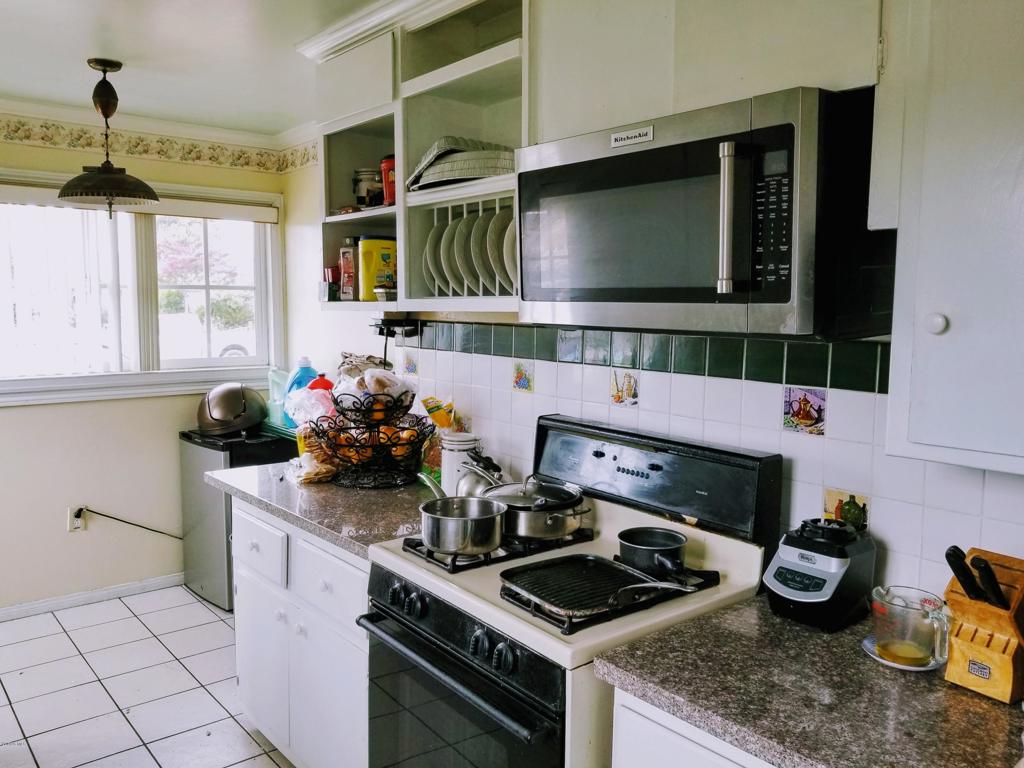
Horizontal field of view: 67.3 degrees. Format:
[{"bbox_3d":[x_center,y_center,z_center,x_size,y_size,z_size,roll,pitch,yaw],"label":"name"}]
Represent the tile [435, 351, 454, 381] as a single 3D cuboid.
[{"bbox_3d":[-0.241,-0.066,2.839,0.010,0.107,0.107,-3,7,-40],"label":"tile"}]

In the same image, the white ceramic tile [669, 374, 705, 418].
[{"bbox_3d":[0.463,0.031,2.013,0.010,0.107,0.107,-3,7,-40],"label":"white ceramic tile"}]

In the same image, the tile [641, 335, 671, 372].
[{"bbox_3d":[0.397,-0.087,2.093,0.008,0.108,0.108,-3,7,-40],"label":"tile"}]

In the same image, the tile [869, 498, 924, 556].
[{"bbox_3d":[0.812,0.298,1.624,0.010,0.108,0.108,-3,7,-40],"label":"tile"}]

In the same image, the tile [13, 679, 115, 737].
[{"bbox_3d":[-1.705,1.242,2.941,0.303,0.010,0.303,-3,7,-41],"label":"tile"}]

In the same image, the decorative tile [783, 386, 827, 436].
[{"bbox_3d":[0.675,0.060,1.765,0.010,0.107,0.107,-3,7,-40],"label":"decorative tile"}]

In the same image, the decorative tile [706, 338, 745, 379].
[{"bbox_3d":[0.544,-0.065,1.953,0.010,0.105,0.108,-4,8,-40],"label":"decorative tile"}]

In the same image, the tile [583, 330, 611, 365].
[{"bbox_3d":[0.255,-0.107,2.259,0.008,0.108,0.108,-3,7,-40],"label":"tile"}]

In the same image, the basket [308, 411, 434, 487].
[{"bbox_3d":[-0.511,0.248,2.837,0.450,0.205,0.450,1,6,0],"label":"basket"}]

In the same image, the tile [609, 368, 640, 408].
[{"bbox_3d":[0.327,0.013,2.214,0.010,0.108,0.108,-4,8,-40],"label":"tile"}]

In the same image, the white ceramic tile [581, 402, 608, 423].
[{"bbox_3d":[0.250,0.111,2.280,0.008,0.108,0.108,-3,7,-40],"label":"white ceramic tile"}]

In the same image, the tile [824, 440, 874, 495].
[{"bbox_3d":[0.744,0.179,1.698,0.008,0.108,0.108,-3,7,-40],"label":"tile"}]

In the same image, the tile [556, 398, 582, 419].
[{"bbox_3d":[0.179,0.103,2.362,0.010,0.108,0.108,-3,7,-40],"label":"tile"}]

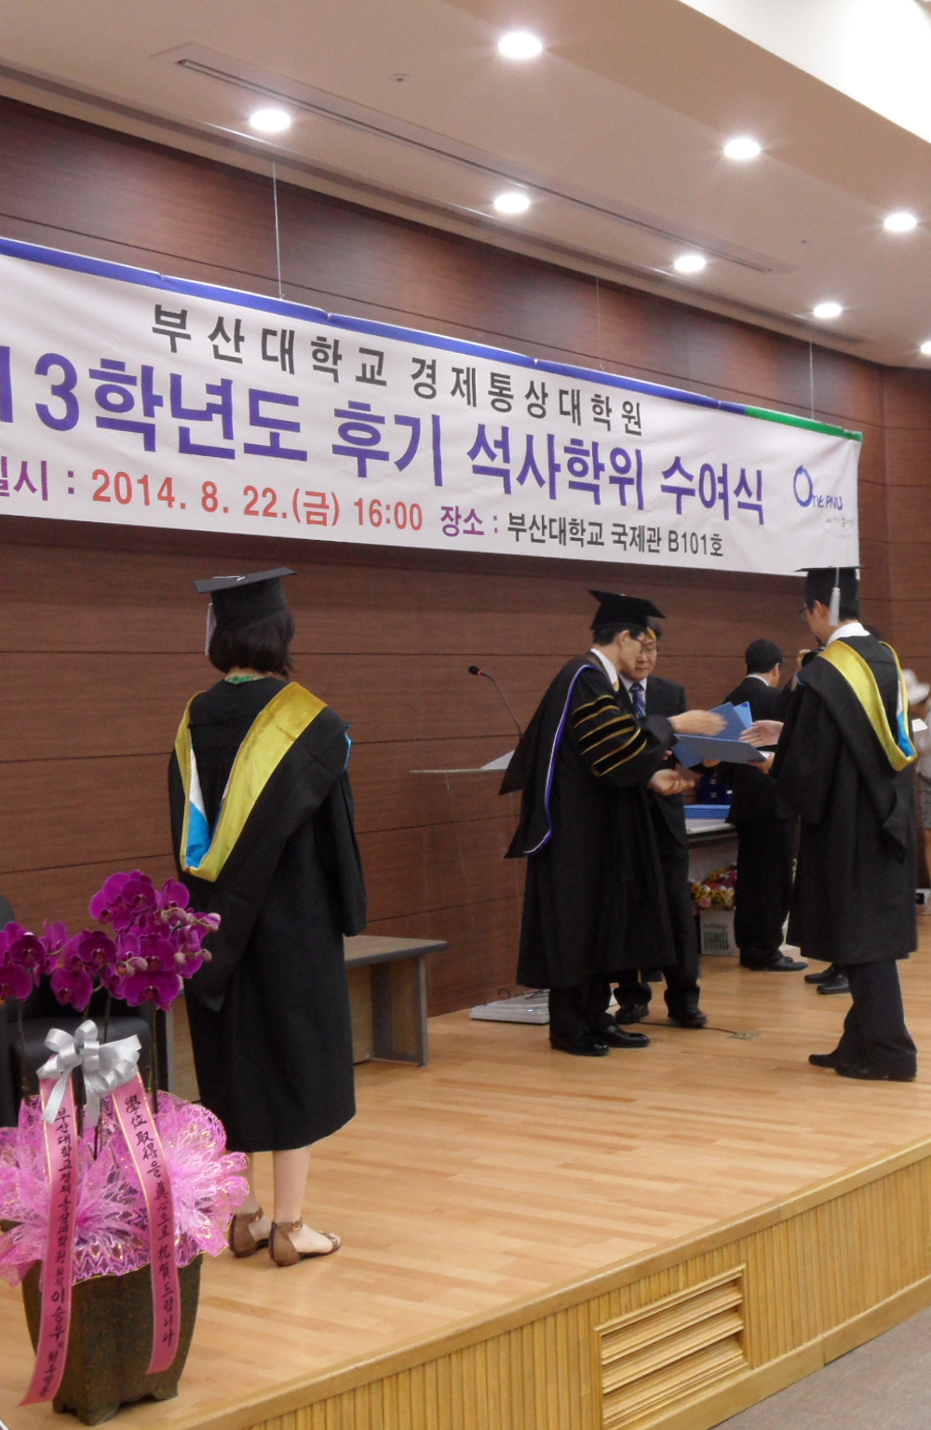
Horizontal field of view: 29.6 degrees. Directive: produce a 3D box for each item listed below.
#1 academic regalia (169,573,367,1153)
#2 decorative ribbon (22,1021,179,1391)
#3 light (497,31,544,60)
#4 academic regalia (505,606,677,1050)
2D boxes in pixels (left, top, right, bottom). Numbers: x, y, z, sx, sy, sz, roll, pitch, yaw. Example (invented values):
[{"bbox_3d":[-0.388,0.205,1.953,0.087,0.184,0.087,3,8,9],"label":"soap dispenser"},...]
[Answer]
[{"bbox_3d":[-0.494,0.364,4.352,0.530,1.410,0.420,-2,0,41],"label":"academic regalia"},{"bbox_3d":[-0.683,0.919,3.300,0.270,0.690,0.160,-2,0,-18],"label":"decorative ribbon"},{"bbox_3d":[0.183,-2.189,5.770,0.155,0.040,0.155,-2,0,0],"label":"light"},{"bbox_3d":[0.491,0.398,6.845,0.640,1.720,0.600,-2,0,15],"label":"academic regalia"}]

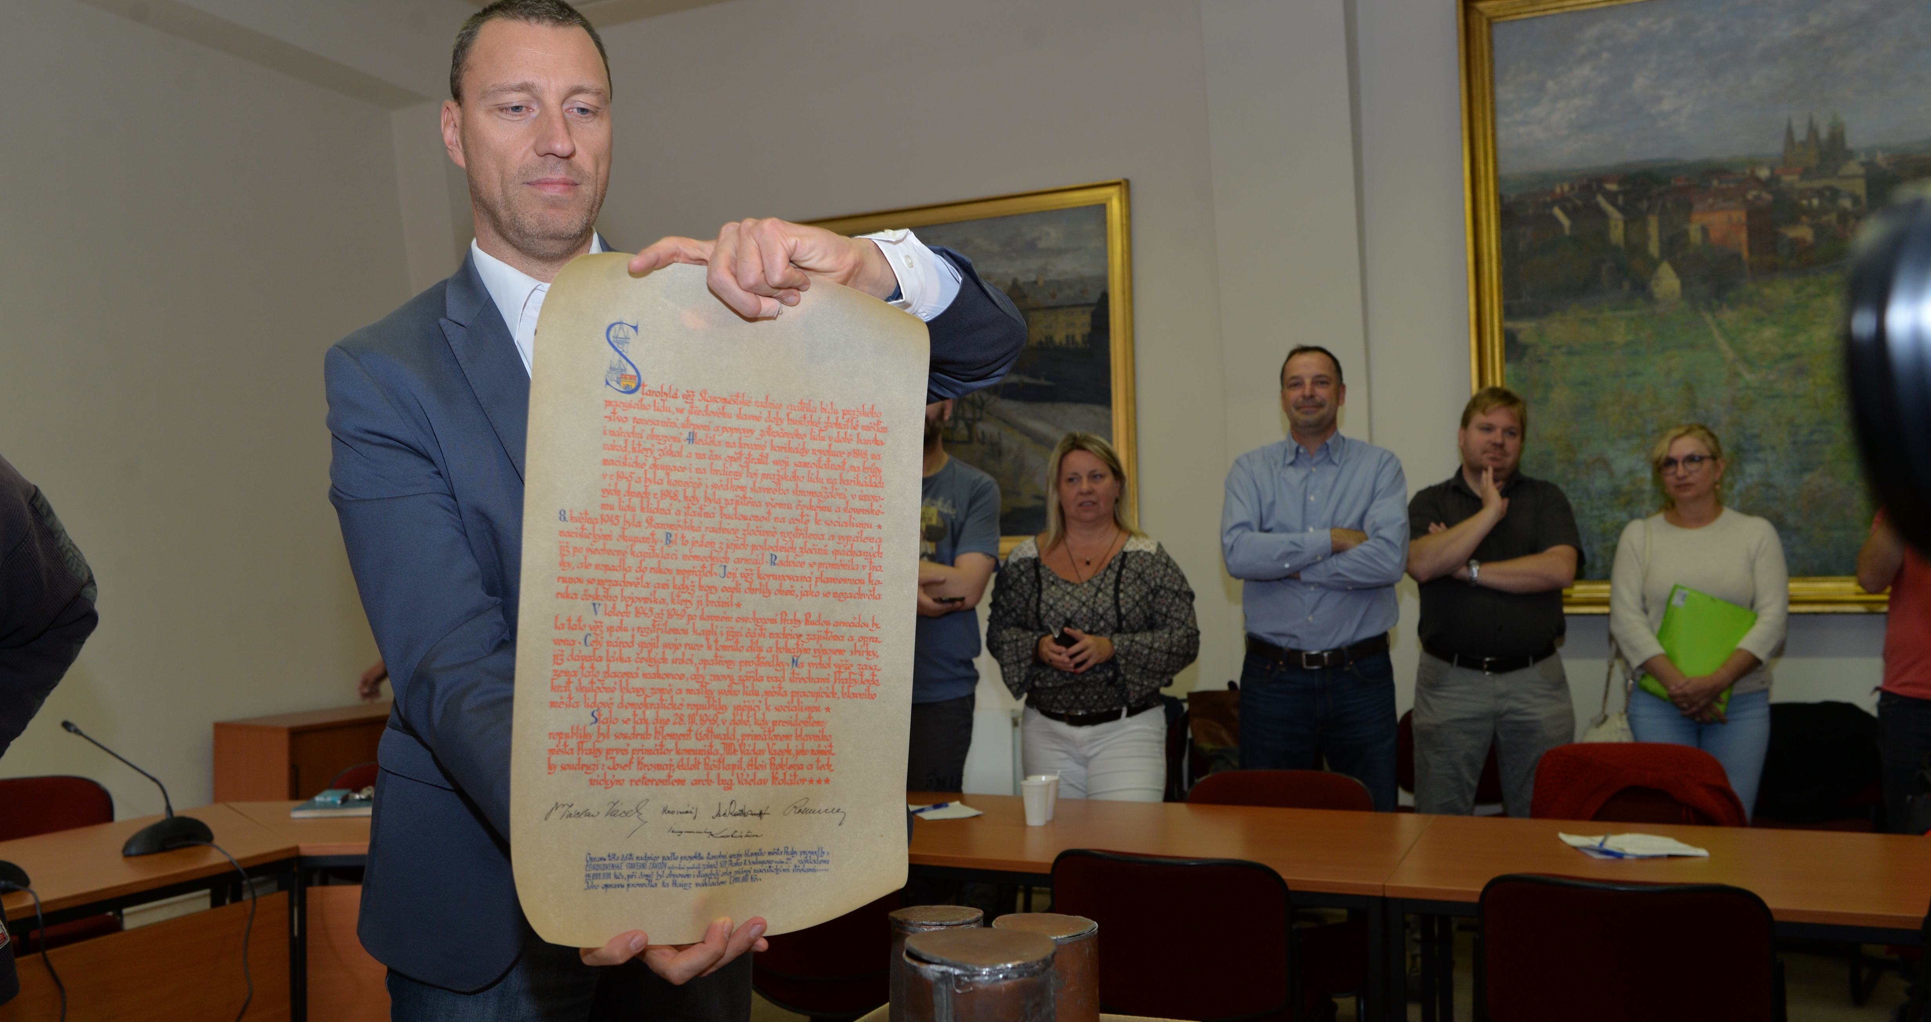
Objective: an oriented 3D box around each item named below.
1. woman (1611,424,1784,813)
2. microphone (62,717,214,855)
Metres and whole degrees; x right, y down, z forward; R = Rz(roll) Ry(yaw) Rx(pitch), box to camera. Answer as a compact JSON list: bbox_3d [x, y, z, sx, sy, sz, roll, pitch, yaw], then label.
[{"bbox_3d":[2.088,0.576,4.258,0.460,1.660,0.340,-2,-2,29],"label":"woman"},{"bbox_3d":[-1.800,0.574,3.201,0.380,0.260,0.160,-2,-2,24],"label":"microphone"}]

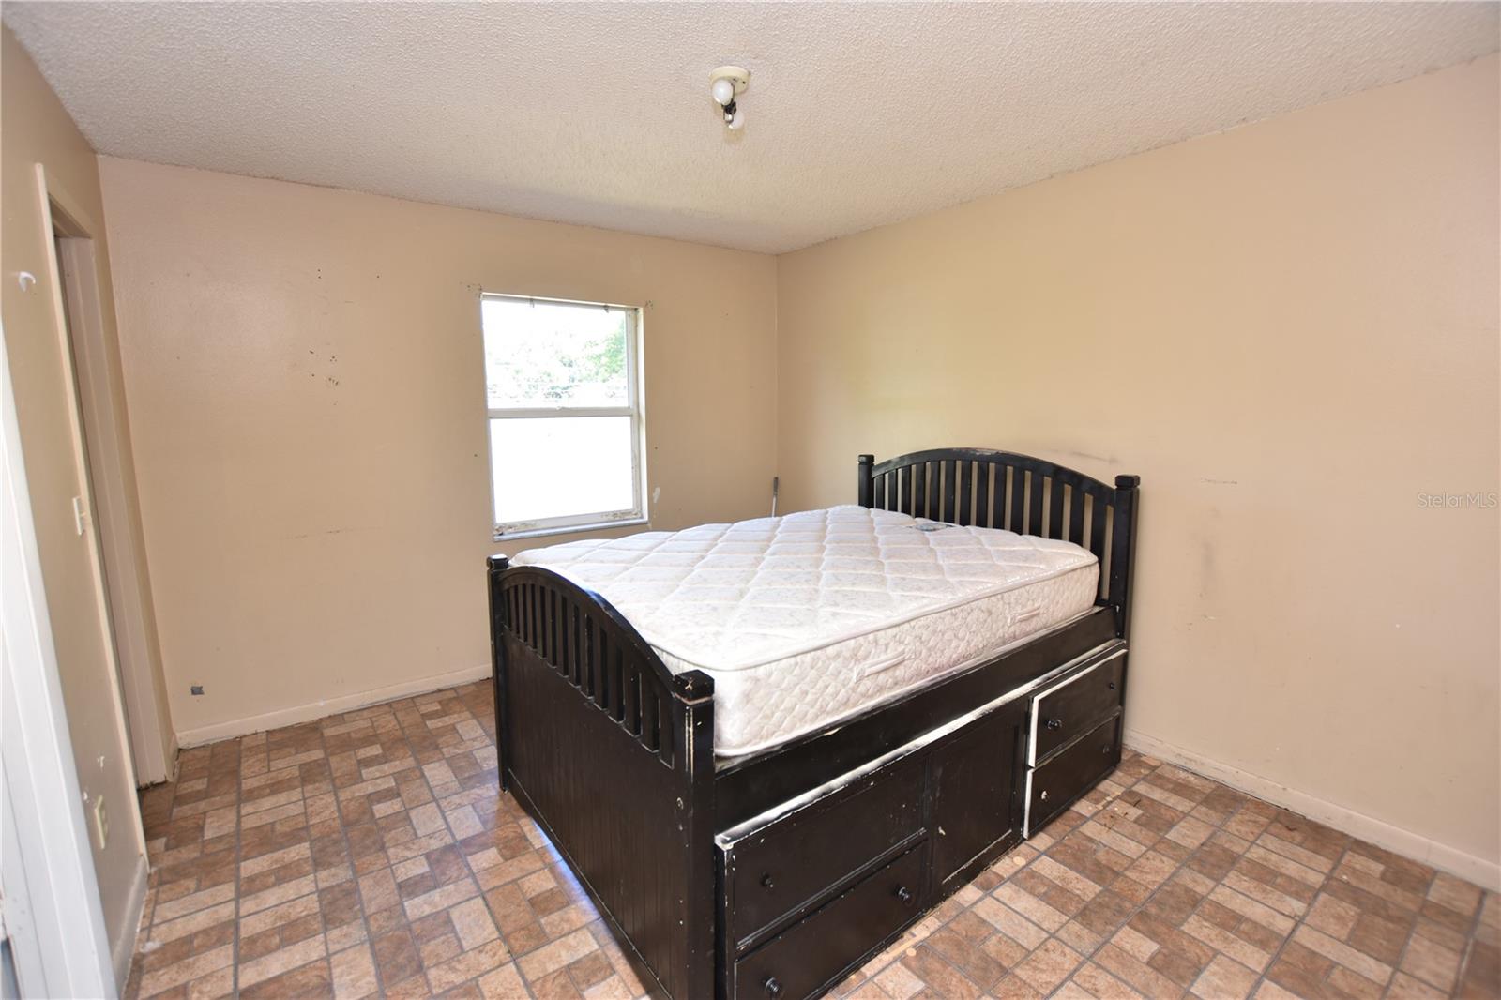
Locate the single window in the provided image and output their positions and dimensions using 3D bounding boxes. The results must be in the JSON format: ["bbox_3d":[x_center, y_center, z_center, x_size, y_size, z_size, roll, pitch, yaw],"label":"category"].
[{"bbox_3d":[-1.030,-0.467,3.584,0.920,1.290,0.100,-6,10,-36],"label":"single window"}]

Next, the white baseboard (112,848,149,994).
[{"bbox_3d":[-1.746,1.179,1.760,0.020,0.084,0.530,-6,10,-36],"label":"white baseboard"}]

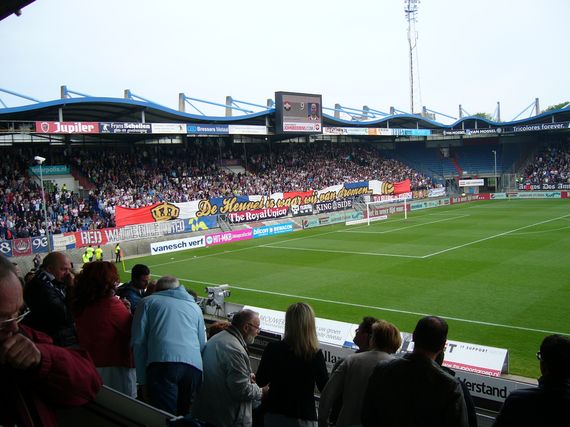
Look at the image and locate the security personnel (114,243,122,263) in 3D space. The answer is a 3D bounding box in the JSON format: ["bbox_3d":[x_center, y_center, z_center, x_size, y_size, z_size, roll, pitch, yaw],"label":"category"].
[{"bbox_3d":[-13.667,3.165,47.052,0.400,1.660,0.500,1,6,44],"label":"security personnel"}]

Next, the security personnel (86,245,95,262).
[{"bbox_3d":[-15.368,3.326,45.293,0.420,1.780,0.550,1,6,44],"label":"security personnel"}]

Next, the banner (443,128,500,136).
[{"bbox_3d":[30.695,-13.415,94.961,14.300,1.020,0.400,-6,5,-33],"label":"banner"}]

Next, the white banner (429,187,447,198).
[{"bbox_3d":[23.410,-3.233,88.531,0.100,1.080,5.254,1,6,44],"label":"white banner"}]

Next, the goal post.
[{"bbox_3d":[10.725,-0.244,67.588,3.100,2.520,7.500,1,6,44],"label":"goal post"}]

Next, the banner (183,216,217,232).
[{"bbox_3d":[-8.211,0.998,55.844,0.100,1.220,4.067,1,6,44],"label":"banner"}]

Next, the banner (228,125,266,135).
[{"bbox_3d":[-3.861,-8.861,60.966,0.150,1.040,5.423,1,6,44],"label":"banner"}]

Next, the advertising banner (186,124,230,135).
[{"bbox_3d":[-7.569,-8.357,57.133,0.150,1.040,5.292,1,6,44],"label":"advertising banner"}]

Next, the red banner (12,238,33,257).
[{"bbox_3d":[-19.923,2.555,43.737,0.100,1.250,1.428,1,6,44],"label":"red banner"}]

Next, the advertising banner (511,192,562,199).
[{"bbox_3d":[40.015,-3.041,92.272,8.104,0.950,0.150,1,6,44],"label":"advertising banner"}]

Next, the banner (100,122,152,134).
[{"bbox_3d":[-13.889,-7.497,50.599,0.150,1.040,5.158,1,6,44],"label":"banner"}]

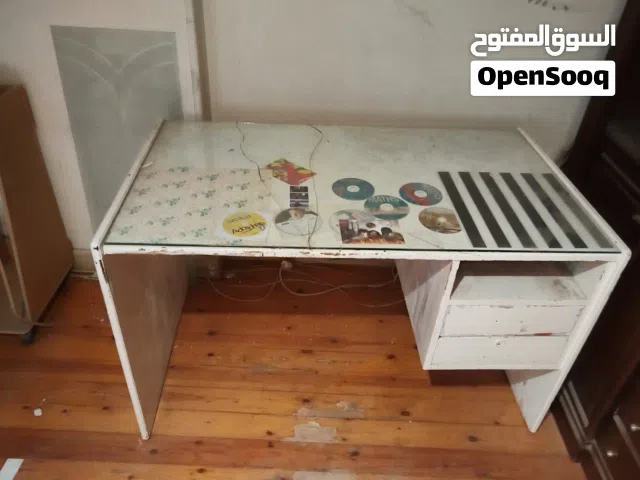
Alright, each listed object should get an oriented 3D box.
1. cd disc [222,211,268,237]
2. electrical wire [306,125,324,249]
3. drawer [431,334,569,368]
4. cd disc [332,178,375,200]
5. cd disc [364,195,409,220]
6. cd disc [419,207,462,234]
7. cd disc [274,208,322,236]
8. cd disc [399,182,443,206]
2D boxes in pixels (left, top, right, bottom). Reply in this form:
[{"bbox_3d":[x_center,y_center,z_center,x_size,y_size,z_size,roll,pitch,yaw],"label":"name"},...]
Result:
[{"bbox_3d":[-0.182,-0.039,1.175,0.113,0.001,0.113,1,36,-4],"label":"cd disc"},{"bbox_3d":[-0.008,-0.193,1.402,0.066,0.004,0.722,1,36,-4],"label":"electrical wire"},{"bbox_3d":[0.503,0.200,1.540,0.378,0.134,0.420,1,36,-4],"label":"drawer"},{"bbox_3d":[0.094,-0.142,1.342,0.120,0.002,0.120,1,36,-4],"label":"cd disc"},{"bbox_3d":[0.178,-0.087,1.274,0.120,0.002,0.120,1,36,-4],"label":"cd disc"},{"bbox_3d":[0.316,-0.051,1.237,0.120,0.002,0.120,1,36,-4],"label":"cd disc"},{"bbox_3d":[-0.052,-0.046,1.196,0.120,0.002,0.120,1,36,-4],"label":"cd disc"},{"bbox_3d":[0.282,-0.128,1.339,0.120,0.002,0.120,3,36,-2],"label":"cd disc"}]

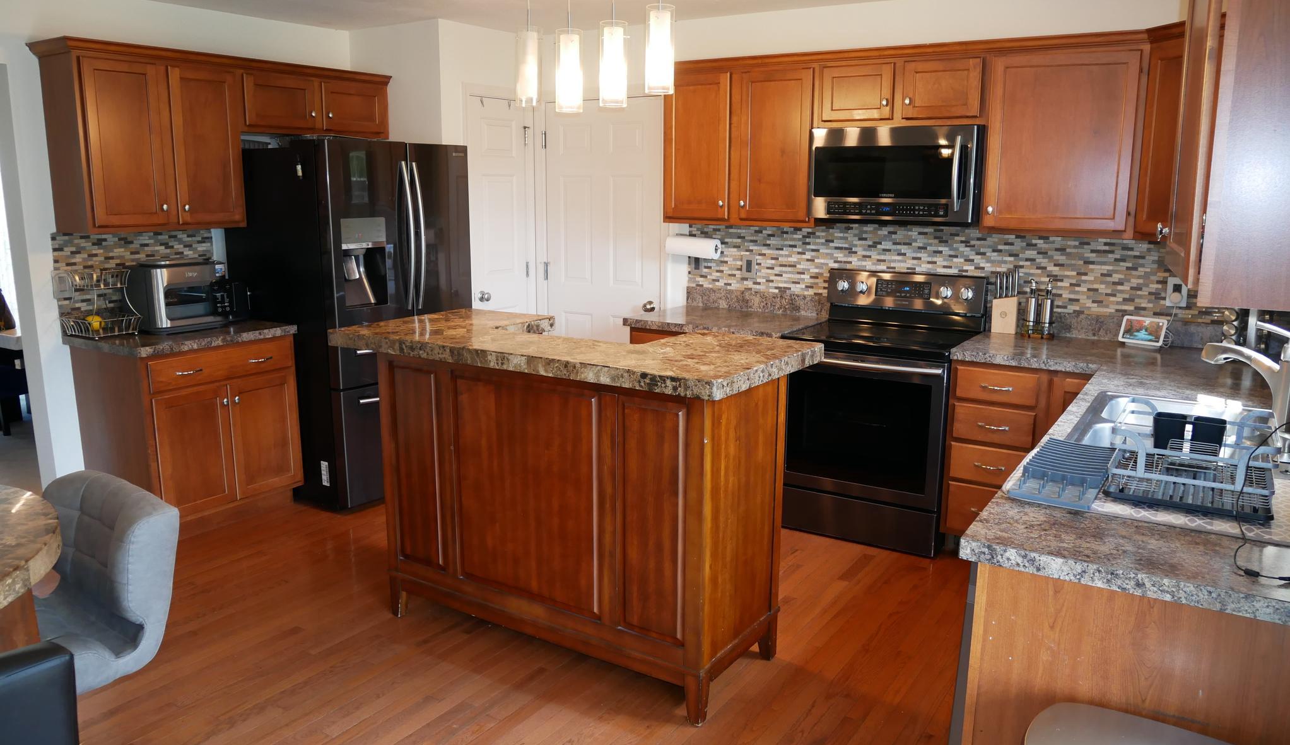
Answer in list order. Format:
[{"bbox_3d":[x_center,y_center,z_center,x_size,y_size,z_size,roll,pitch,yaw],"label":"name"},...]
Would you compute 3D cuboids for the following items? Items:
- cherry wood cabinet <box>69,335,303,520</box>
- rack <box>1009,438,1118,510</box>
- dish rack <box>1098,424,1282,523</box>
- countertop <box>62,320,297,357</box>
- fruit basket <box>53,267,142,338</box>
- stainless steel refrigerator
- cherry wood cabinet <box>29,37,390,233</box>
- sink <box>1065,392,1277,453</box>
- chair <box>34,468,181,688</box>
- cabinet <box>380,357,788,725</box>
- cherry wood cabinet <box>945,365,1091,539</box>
[{"bbox_3d":[-2.185,0.271,4.332,0.636,0.883,0.730,8,14,34],"label":"cherry wood cabinet"},{"bbox_3d":[0.960,0.222,2.047,0.170,0.048,0.350,8,14,33],"label":"rack"},{"bbox_3d":[1.230,0.179,2.006,0.307,0.152,0.375,8,14,33],"label":"dish rack"},{"bbox_3d":[-2.180,-0.176,4.228,0.662,0.038,0.760,8,14,34],"label":"countertop"},{"bbox_3d":[-2.491,-0.316,4.085,0.266,0.293,0.231,8,14,34],"label":"fruit basket"},{"bbox_3d":[-1.542,-0.306,4.829,0.860,1.785,0.912,8,14,33],"label":"stainless steel refrigerator"},{"bbox_3d":[-2.037,-1.144,4.524,0.352,0.800,1.689,8,14,34],"label":"cherry wood cabinet"},{"bbox_3d":[1.493,0.259,2.470,0.535,0.198,0.835,8,14,33],"label":"sink"},{"bbox_3d":[-1.308,0.741,1.966,0.452,0.909,0.457,7,13,31],"label":"chair"},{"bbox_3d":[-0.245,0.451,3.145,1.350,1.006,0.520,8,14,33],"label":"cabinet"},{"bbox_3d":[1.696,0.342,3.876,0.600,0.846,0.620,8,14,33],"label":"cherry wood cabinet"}]

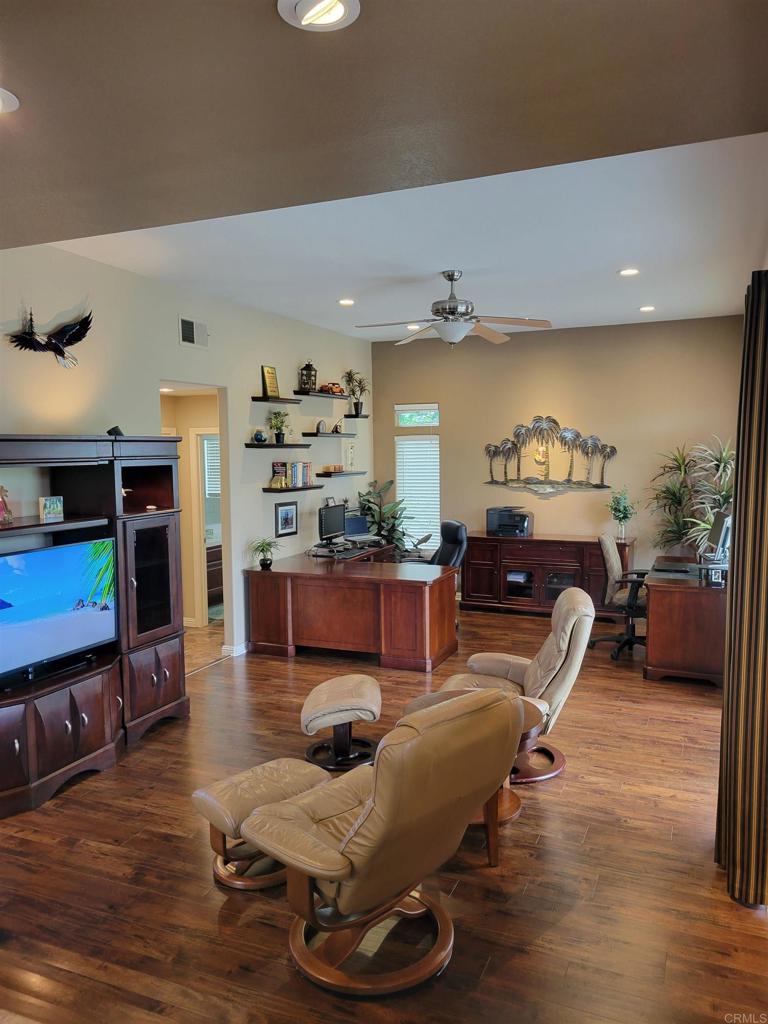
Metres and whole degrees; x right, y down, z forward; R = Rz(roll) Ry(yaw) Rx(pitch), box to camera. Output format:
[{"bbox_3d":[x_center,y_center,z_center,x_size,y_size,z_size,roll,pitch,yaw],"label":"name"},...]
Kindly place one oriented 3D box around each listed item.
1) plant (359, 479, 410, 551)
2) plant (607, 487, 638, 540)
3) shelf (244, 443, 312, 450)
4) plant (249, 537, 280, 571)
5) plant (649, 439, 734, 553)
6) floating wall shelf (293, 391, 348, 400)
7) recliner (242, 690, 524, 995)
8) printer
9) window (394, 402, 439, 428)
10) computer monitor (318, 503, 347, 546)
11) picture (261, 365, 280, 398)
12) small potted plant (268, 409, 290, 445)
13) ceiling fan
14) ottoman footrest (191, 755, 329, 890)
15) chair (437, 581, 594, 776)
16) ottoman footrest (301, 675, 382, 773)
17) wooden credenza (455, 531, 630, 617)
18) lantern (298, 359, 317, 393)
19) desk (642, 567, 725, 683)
[{"bbox_3d":[0.035,0.286,8.927,0.620,1.350,0.620,-1,5,-7],"label":"plant"},{"bbox_3d":[2.554,0.032,8.213,0.310,0.555,0.310,1,5,23],"label":"plant"},{"bbox_3d":[-0.999,-0.634,7.412,0.200,0.045,0.910,2,5,23],"label":"shelf"},{"bbox_3d":[-1.092,0.380,7.066,0.250,0.280,0.250,0,5,0],"label":"plant"},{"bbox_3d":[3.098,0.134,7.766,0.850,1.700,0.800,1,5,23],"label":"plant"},{"bbox_3d":[-0.652,-1.248,8.265,0.195,0.046,0.914,1,5,23],"label":"floating wall shelf"},{"bbox_3d":[-0.037,1.119,2.813,0.840,0.990,0.840,-5,7,-44],"label":"recliner"},{"bbox_3d":[1.403,0.124,8.494,0.460,0.310,0.380,1,5,23],"label":"printer"},{"bbox_3d":[0.405,-1.174,9.419,0.585,0.310,0.090,2,5,23],"label":"window"},{"bbox_3d":[-0.556,0.146,8.111,0.190,0.420,0.530,1,5,23],"label":"computer monitor"},{"bbox_3d":[-1.060,-1.220,7.244,0.060,0.290,0.220,1,5,23],"label":"picture"},{"bbox_3d":[-1.001,-0.818,7.382,0.180,0.330,0.180,0,5,0],"label":"small potted plant"},{"bbox_3d":[0.503,-1.489,5.641,1.450,0.550,1.420,0,5,5],"label":"ceiling fan"},{"bbox_3d":[-0.544,1.368,3.356,0.420,0.410,0.530,4,7,42],"label":"ottoman footrest"},{"bbox_3d":[0.760,0.967,4.520,0.890,1.020,0.800,0,5,2],"label":"chair"},{"bbox_3d":[-0.250,1.270,4.661,0.460,0.425,0.530,-1,5,0],"label":"ottoman footrest"},{"bbox_3d":[1.833,0.707,8.694,1.855,0.848,0.550,1,5,23],"label":"wooden credenza"},{"bbox_3d":[-0.760,-1.374,7.782,0.130,0.300,0.130,1,5,23],"label":"lantern"},{"bbox_3d":[2.609,0.878,6.580,0.640,0.770,1.530,1,5,23],"label":"desk"}]

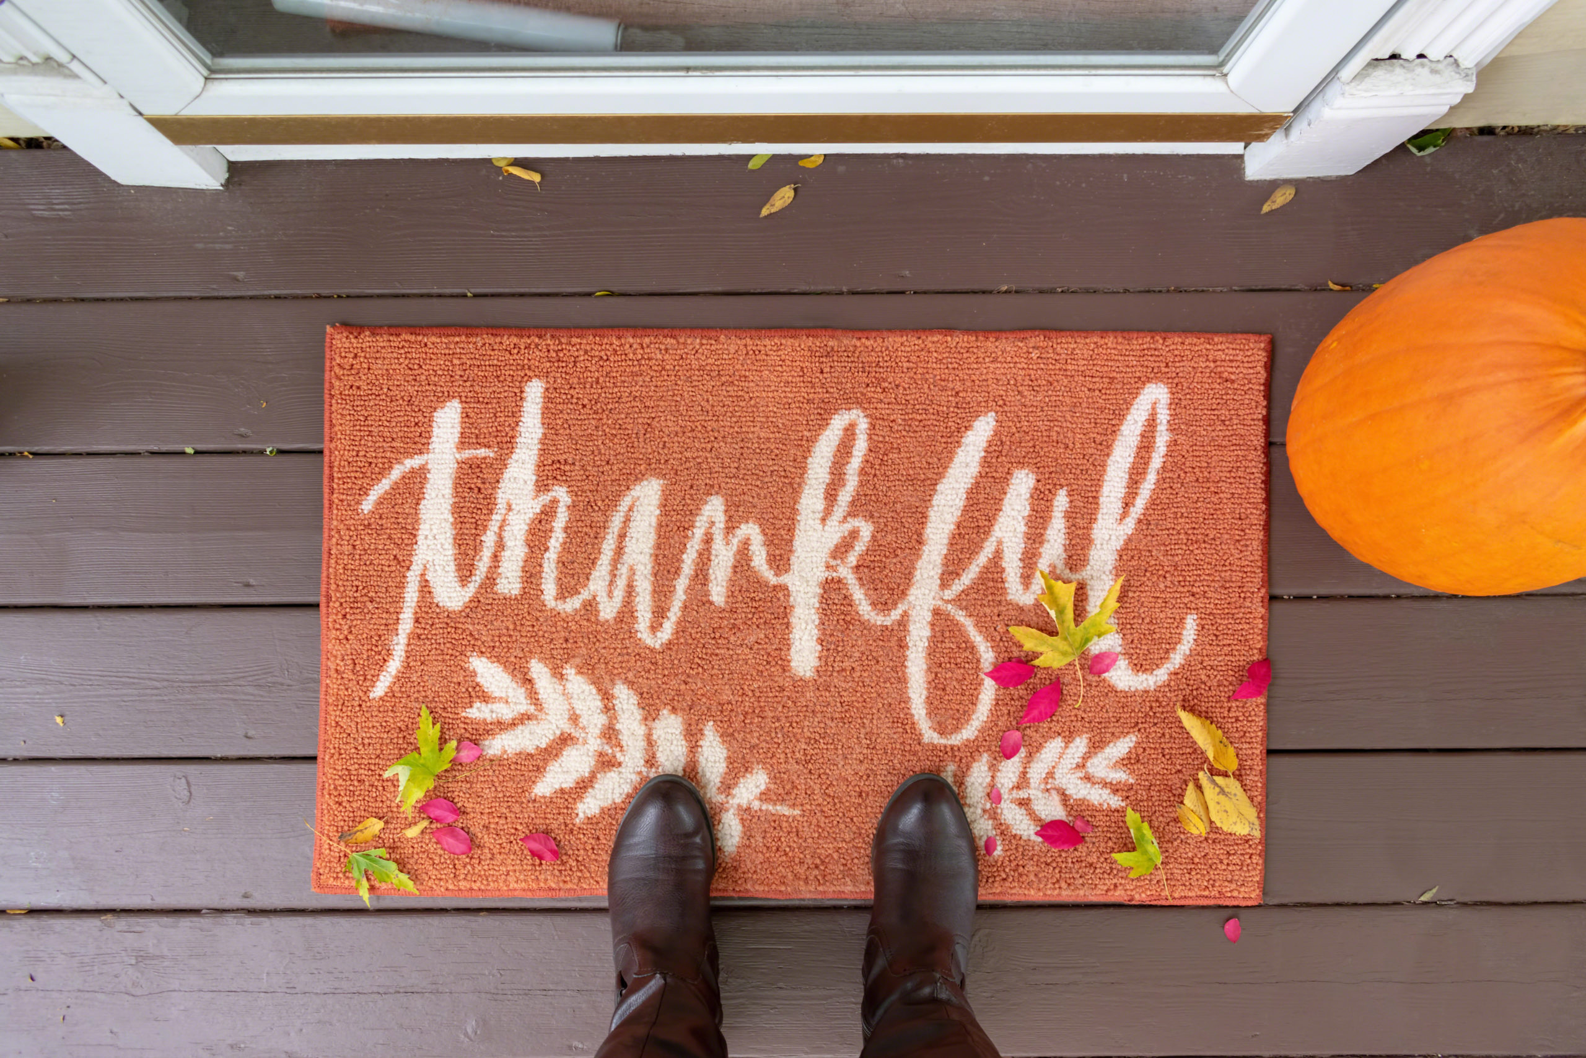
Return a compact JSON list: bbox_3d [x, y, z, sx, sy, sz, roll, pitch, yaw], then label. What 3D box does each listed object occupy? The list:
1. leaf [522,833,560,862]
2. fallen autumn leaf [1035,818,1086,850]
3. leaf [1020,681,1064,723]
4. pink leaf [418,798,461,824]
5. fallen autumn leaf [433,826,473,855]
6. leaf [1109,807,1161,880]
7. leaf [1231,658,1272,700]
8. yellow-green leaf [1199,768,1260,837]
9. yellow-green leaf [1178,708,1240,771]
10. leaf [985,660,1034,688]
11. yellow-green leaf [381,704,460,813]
[{"bbox_3d":[-0.225,0.284,1.068,0.039,0.010,0.021,36,88,1],"label":"leaf"},{"bbox_3d":[0.240,0.275,1.069,0.044,0.009,0.026,9,88,0],"label":"fallen autumn leaf"},{"bbox_3d":[0.223,0.157,1.062,0.023,0.008,0.055,41,87,1],"label":"leaf"},{"bbox_3d":[-0.319,0.255,1.076,0.038,0.009,0.024,15,88,1],"label":"pink leaf"},{"bbox_3d":[-0.308,0.281,1.075,0.040,0.009,0.025,28,88,1],"label":"fallen autumn leaf"},{"bbox_3d":[0.305,0.282,1.066,0.042,0.014,0.062,-28,88,-1],"label":"leaf"},{"bbox_3d":[0.414,0.137,1.064,0.024,0.012,0.049,29,87,1],"label":"leaf"},{"bbox_3d":[0.392,0.248,1.068,0.037,0.012,0.076,-30,88,-1],"label":"yellow-green leaf"},{"bbox_3d":[0.370,0.185,1.060,0.020,0.013,0.078,-37,88,-2],"label":"yellow-green leaf"},{"bbox_3d":[0.195,0.130,1.063,0.045,0.008,0.025,-7,87,-1],"label":"leaf"},{"bbox_3d":[-0.328,0.206,1.048,0.056,0.018,0.100,11,87,0],"label":"yellow-green leaf"}]

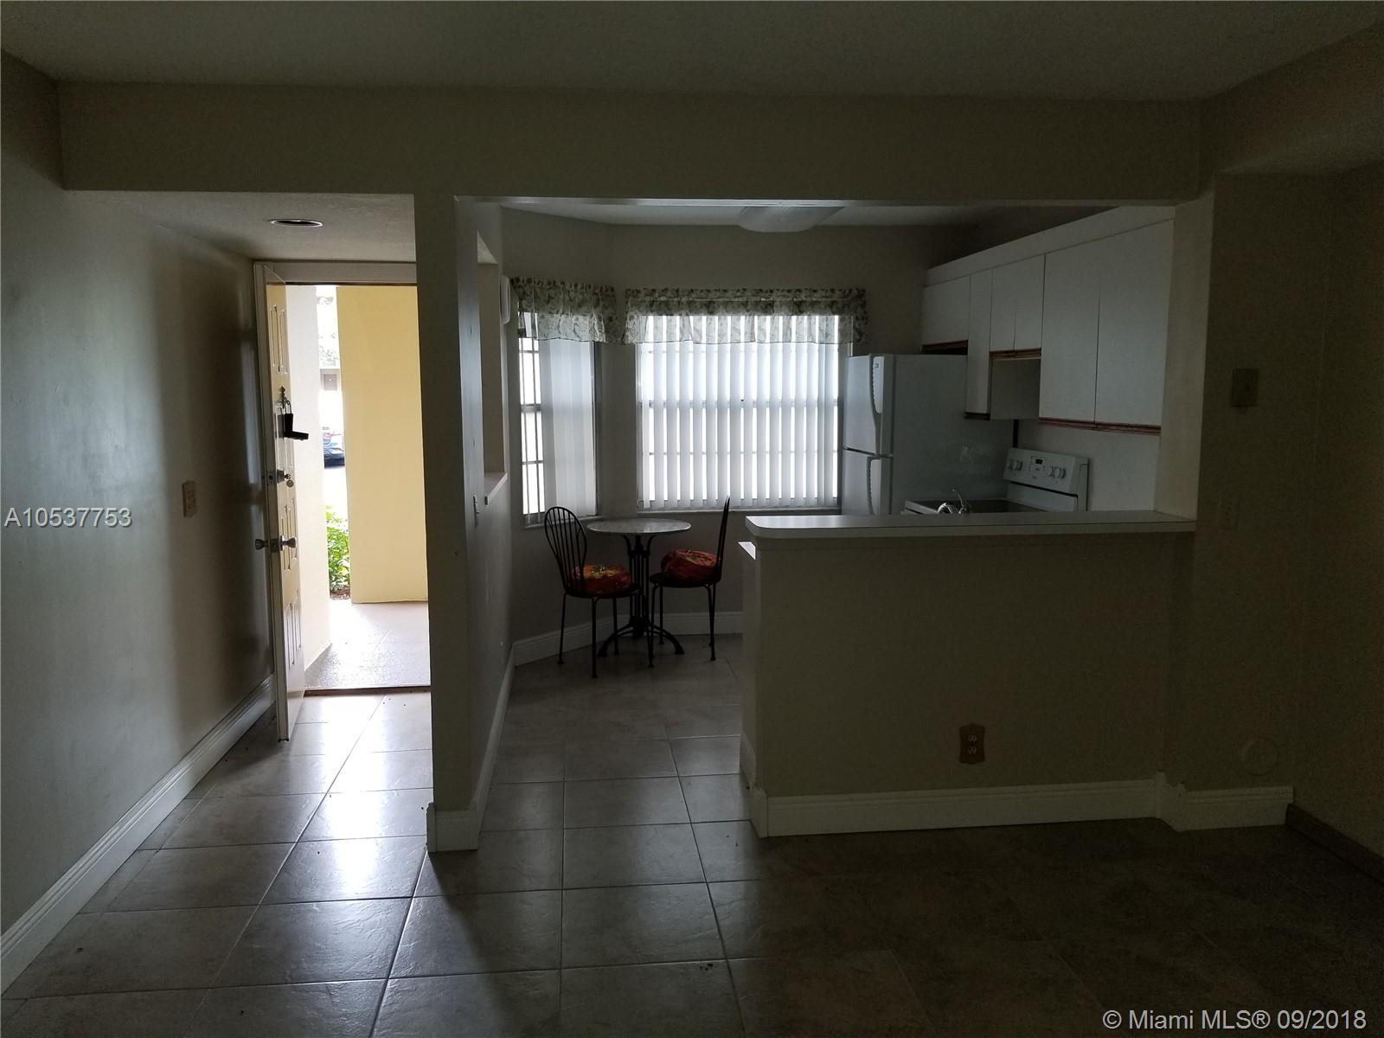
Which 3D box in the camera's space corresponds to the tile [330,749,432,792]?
[{"bbox_3d":[-1.208,1.027,4.233,0.454,0.010,0.437,-1,7,-6],"label":"tile"}]

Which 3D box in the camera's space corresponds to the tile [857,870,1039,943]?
[{"bbox_3d":[0.747,1.172,3.141,0.450,0.010,0.450,-1,7,-7],"label":"tile"}]

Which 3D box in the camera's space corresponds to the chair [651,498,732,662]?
[{"bbox_3d":[-0.011,0.330,6.047,0.460,0.905,0.400,0,7,4],"label":"chair"}]

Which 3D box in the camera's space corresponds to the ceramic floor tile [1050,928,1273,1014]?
[{"bbox_3d":[1.239,1.225,2.756,0.450,0.012,0.439,-1,8,-6],"label":"ceramic floor tile"}]

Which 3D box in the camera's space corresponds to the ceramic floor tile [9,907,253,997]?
[{"bbox_3d":[-1.502,1.199,2.884,0.468,0.012,0.439,-1,8,-6],"label":"ceramic floor tile"}]

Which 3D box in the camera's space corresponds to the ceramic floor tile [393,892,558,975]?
[{"bbox_3d":[-0.600,1.187,2.987,0.450,0.010,0.450,-1,7,-7],"label":"ceramic floor tile"}]

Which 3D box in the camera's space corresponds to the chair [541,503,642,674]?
[{"bbox_3d":[-0.513,0.375,5.806,0.485,0.908,0.410,-5,9,-37],"label":"chair"}]

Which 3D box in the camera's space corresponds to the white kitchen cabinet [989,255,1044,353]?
[{"bbox_3d":[1.750,-1.036,5.135,0.316,0.452,0.605,-1,7,-7],"label":"white kitchen cabinet"}]

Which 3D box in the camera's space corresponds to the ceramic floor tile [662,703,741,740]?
[{"bbox_3d":[0.097,0.948,4.816,0.450,0.012,0.439,-1,8,-6],"label":"ceramic floor tile"}]

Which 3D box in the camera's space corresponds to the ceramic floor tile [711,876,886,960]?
[{"bbox_3d":[0.295,1.178,3.087,0.450,0.012,0.439,-1,8,-6],"label":"ceramic floor tile"}]

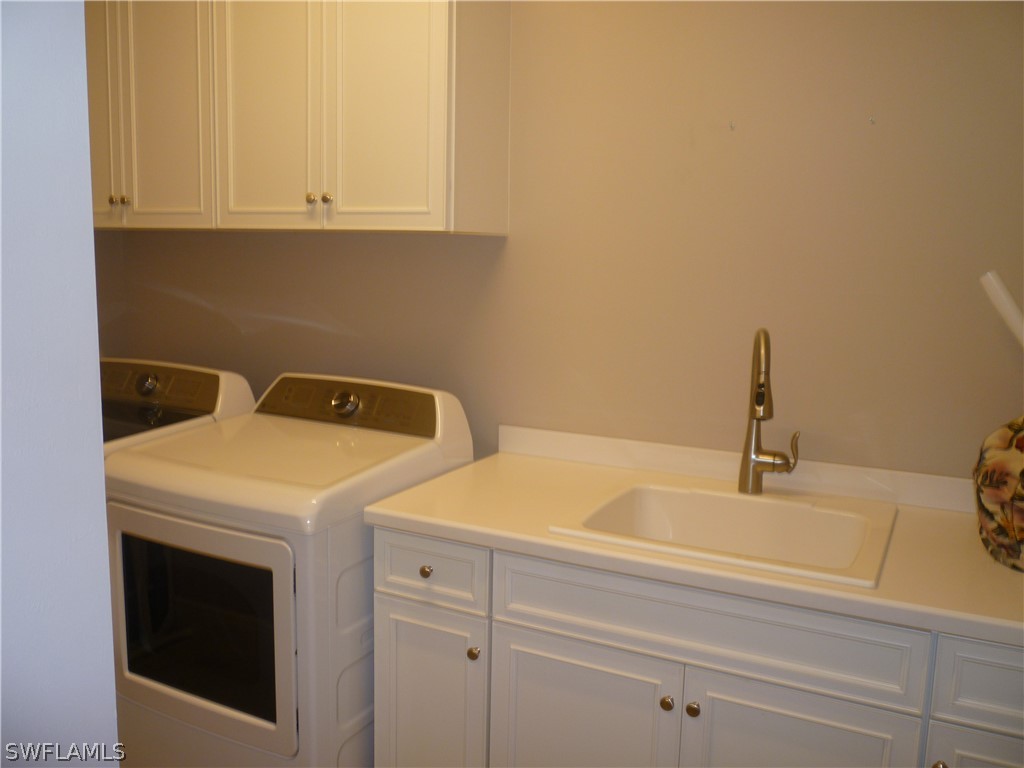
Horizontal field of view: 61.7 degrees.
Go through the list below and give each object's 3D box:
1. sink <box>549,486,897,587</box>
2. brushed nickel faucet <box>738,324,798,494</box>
[{"bbox_3d":[0.474,0.405,1.864,0.609,0.260,0.576,5,9,27],"label":"sink"},{"bbox_3d":[0.581,0.074,1.895,0.129,0.392,0.254,3,8,15],"label":"brushed nickel faucet"}]

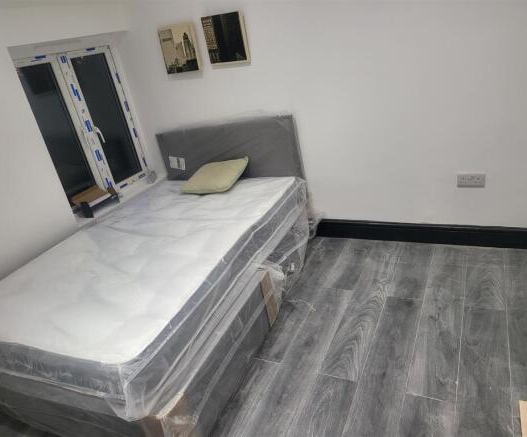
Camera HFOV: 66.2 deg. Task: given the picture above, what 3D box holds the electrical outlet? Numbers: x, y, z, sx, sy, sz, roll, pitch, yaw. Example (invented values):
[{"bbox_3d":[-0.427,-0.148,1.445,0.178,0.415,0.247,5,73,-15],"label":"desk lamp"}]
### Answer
[{"bbox_3d":[1.239,-0.223,2.411,0.147,0.088,0.013,3,28,28],"label":"electrical outlet"}]

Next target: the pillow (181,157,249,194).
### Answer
[{"bbox_3d":[-0.338,-0.310,2.867,0.400,0.120,0.370,-1,42,28],"label":"pillow"}]

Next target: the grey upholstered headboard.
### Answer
[{"bbox_3d":[-0.260,-0.422,3.041,1.160,0.570,0.065,0,27,26],"label":"grey upholstered headboard"}]

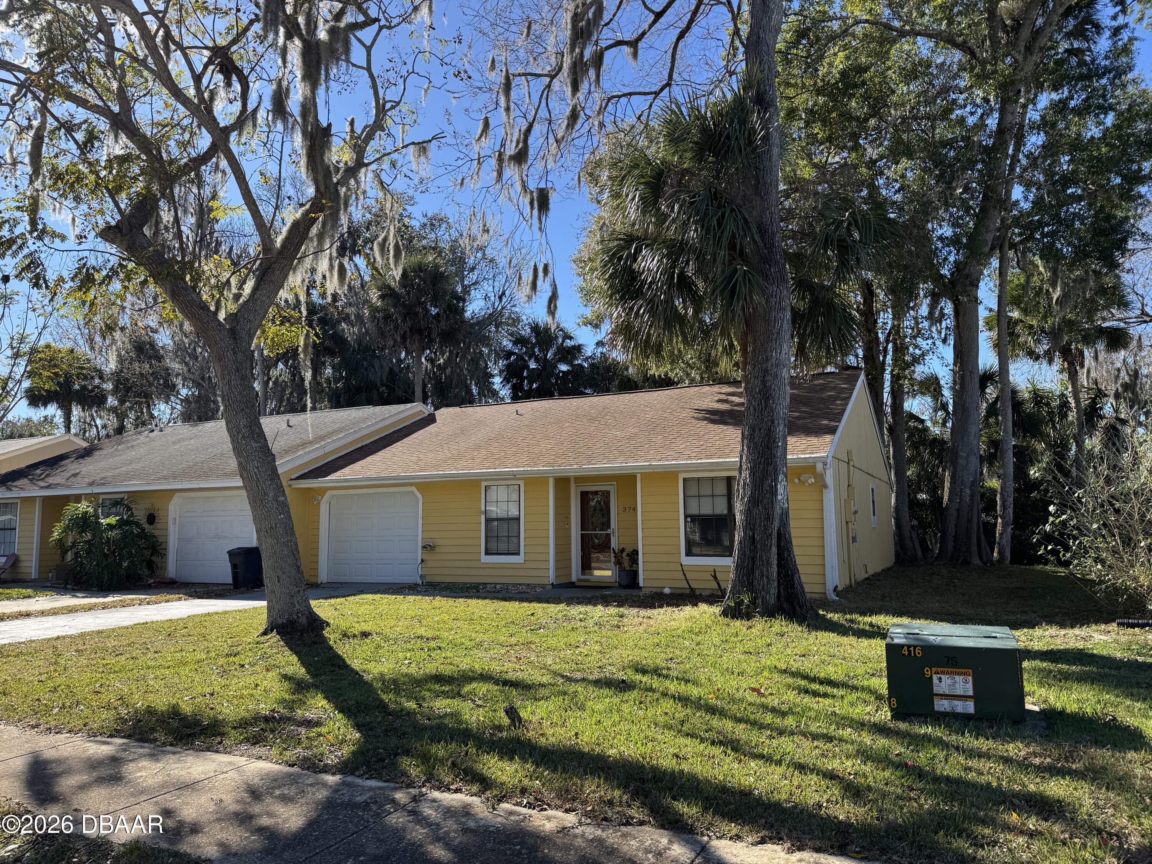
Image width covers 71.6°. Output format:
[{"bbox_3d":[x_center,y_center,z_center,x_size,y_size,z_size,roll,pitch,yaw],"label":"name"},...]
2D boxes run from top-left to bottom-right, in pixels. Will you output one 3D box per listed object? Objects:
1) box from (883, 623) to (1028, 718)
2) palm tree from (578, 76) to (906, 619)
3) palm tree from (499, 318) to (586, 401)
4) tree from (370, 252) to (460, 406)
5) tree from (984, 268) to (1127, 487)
[{"bbox_3d":[2.953,1.854,6.267,0.890,0.595,0.820,-4,-8,24],"label":"box"},{"bbox_3d":[2.806,-1.563,12.780,4.800,8.741,4.600,-1,-7,0],"label":"palm tree"},{"bbox_3d":[-1.513,0.254,37.245,4.100,11.144,4.100,-1,-7,0],"label":"palm tree"},{"bbox_3d":[-7.611,-1.342,37.447,4.400,14.481,4.400,-1,-7,0],"label":"tree"},{"bbox_3d":[17.075,-0.744,27.774,4.800,10.465,4.600,-1,-7,0],"label":"tree"}]

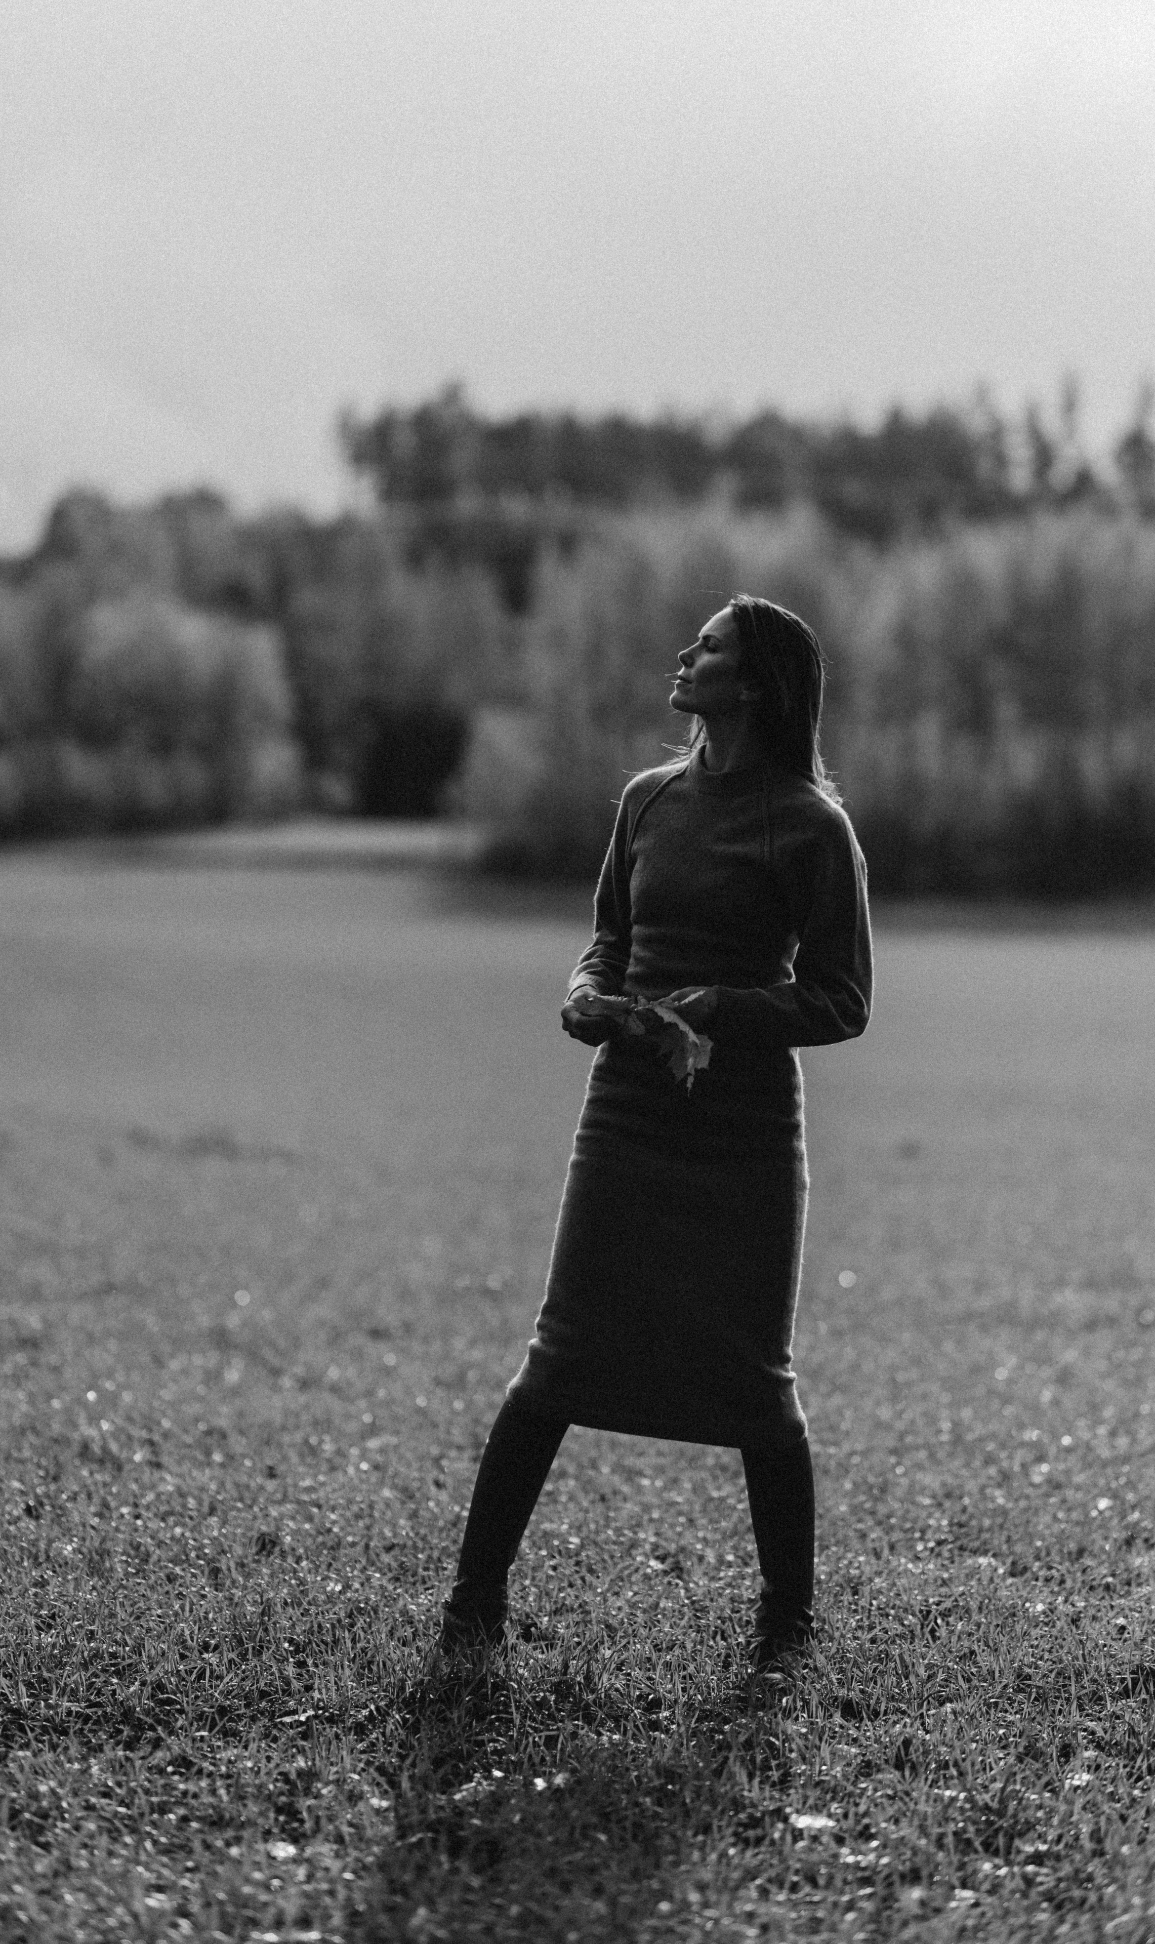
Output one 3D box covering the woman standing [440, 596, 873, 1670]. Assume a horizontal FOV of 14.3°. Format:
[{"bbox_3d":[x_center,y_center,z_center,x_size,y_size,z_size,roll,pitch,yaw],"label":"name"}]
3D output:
[{"bbox_3d":[0.122,0.252,7.130,0.650,1.680,0.410,1,2,28],"label":"woman standing"}]

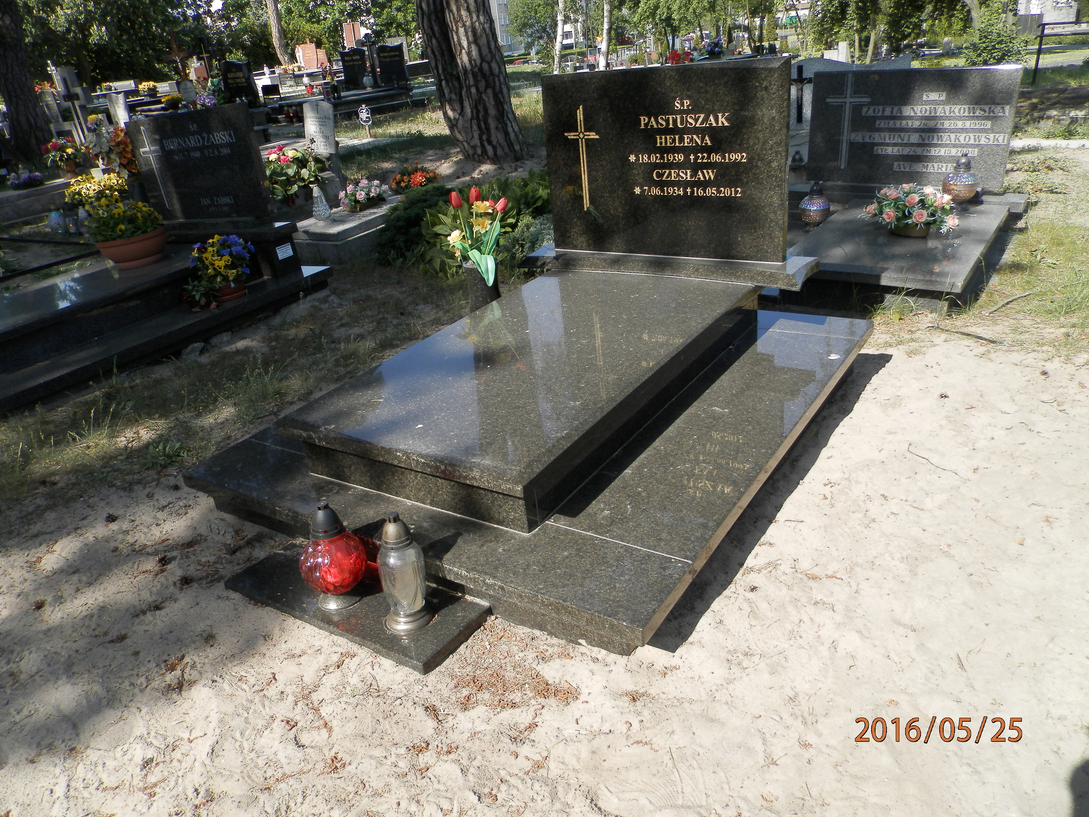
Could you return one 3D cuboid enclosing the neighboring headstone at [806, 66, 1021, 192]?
[{"bbox_3d":[2.064,-1.587,4.500,1.060,0.630,0.100,13,32,33],"label":"neighboring headstone"}]

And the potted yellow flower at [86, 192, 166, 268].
[{"bbox_3d":[-2.462,-1.049,4.650,0.420,0.410,0.420,11,30,32],"label":"potted yellow flower"}]

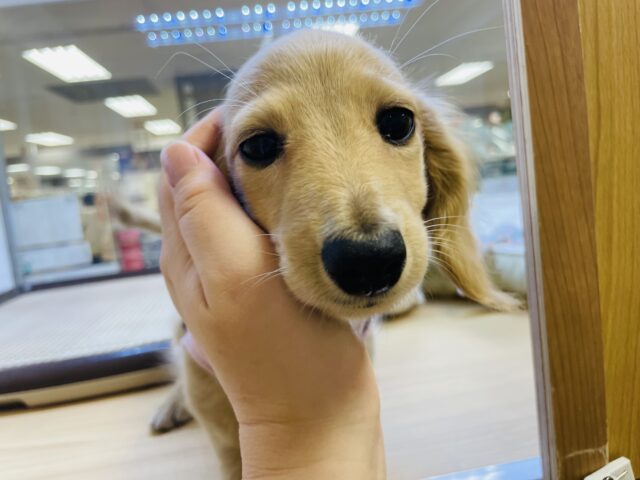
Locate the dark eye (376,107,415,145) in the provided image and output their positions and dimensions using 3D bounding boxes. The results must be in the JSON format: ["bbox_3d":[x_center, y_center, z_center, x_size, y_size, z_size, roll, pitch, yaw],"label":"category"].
[{"bbox_3d":[0.031,-0.048,0.200,0.016,0.015,0.011,-10,10,-13],"label":"dark eye"}]

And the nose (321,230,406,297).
[{"bbox_3d":[0.015,0.008,0.171,0.030,0.023,0.018,-10,22,-4],"label":"nose"}]

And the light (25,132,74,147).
[{"bbox_3d":[-5.673,-2.112,10.100,0.600,0.080,1.200,-7,4,-4],"label":"light"}]

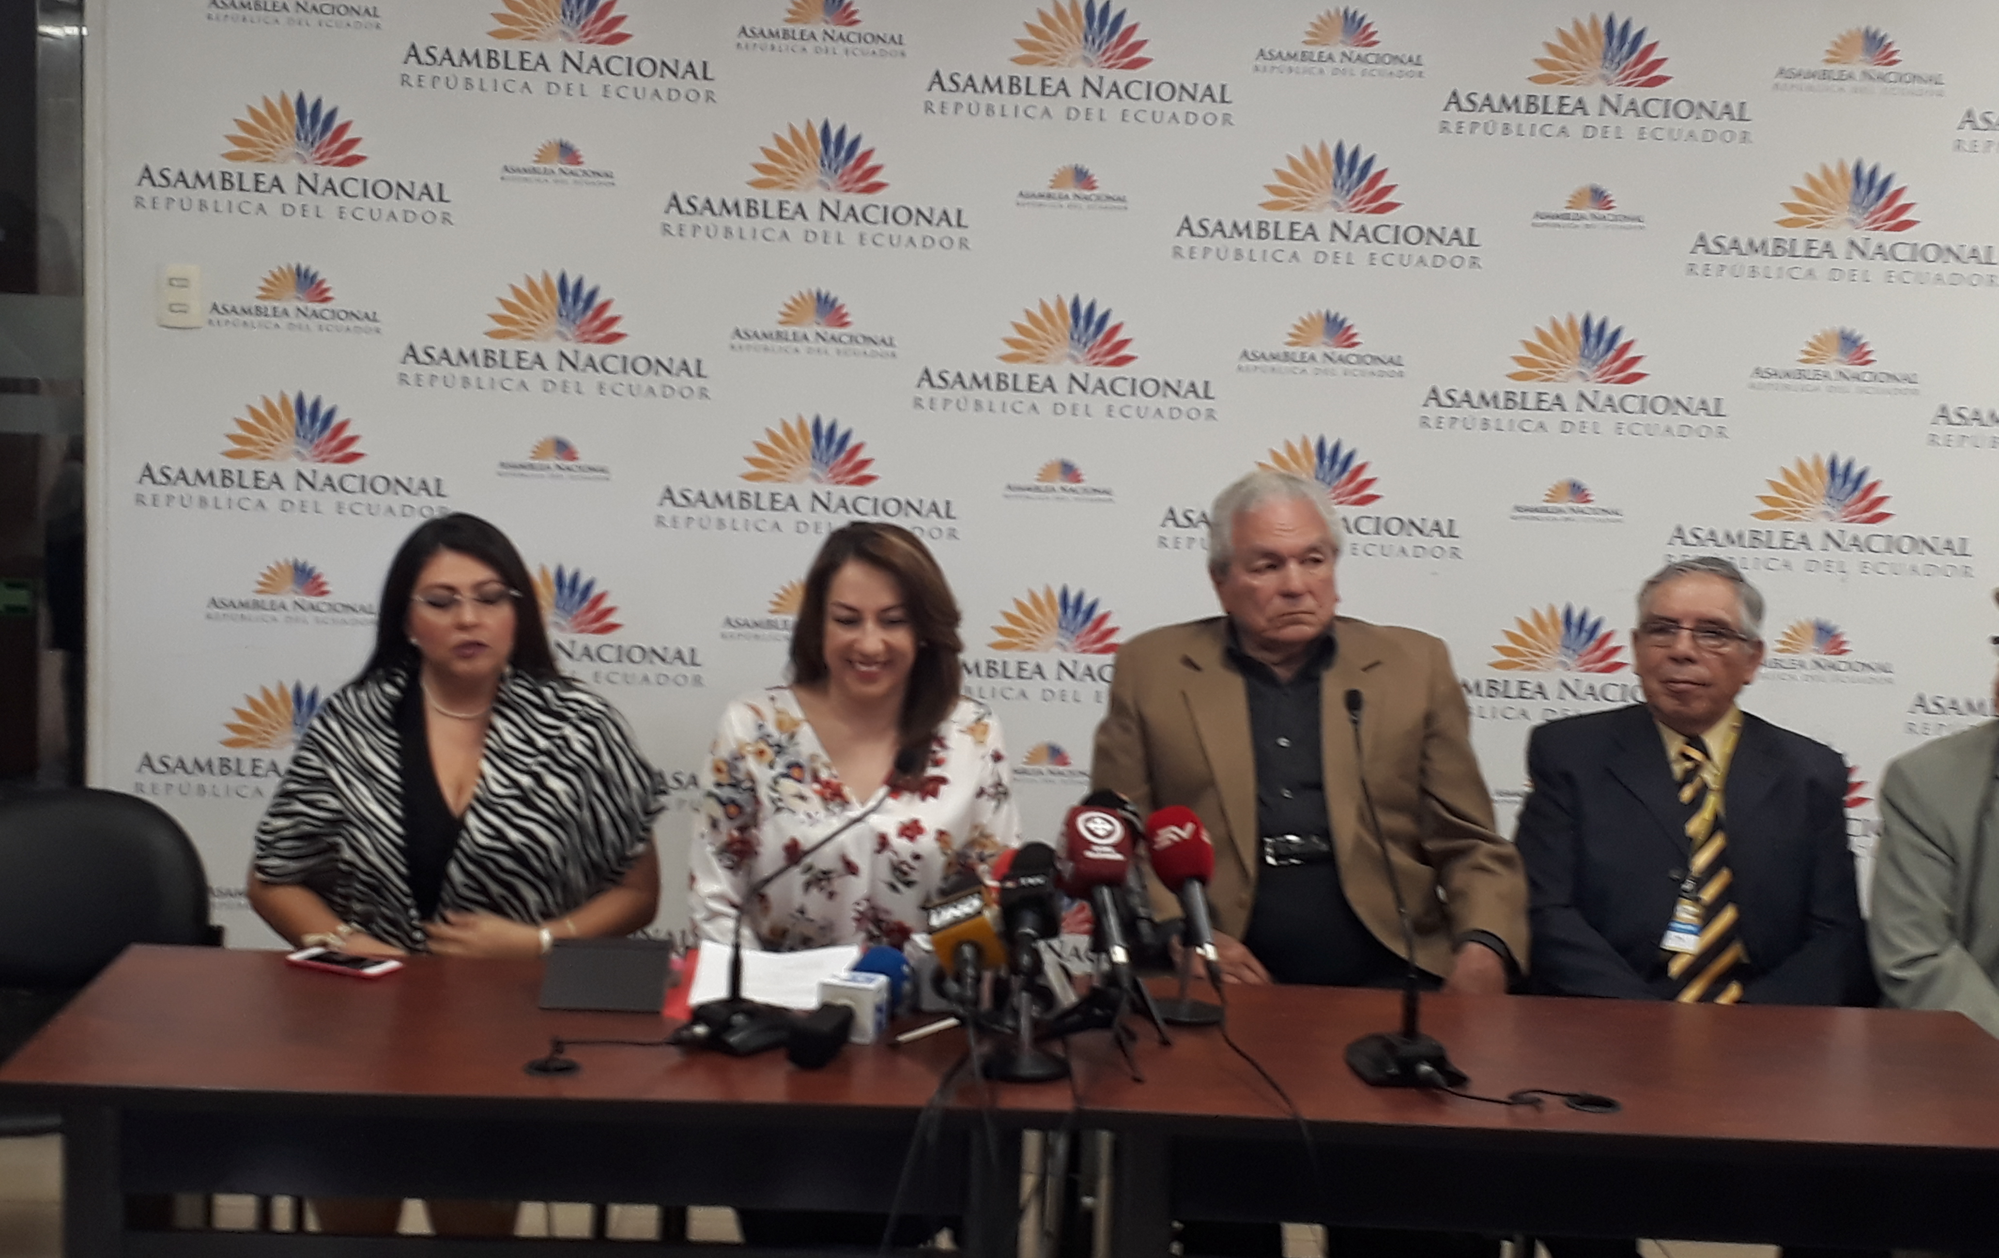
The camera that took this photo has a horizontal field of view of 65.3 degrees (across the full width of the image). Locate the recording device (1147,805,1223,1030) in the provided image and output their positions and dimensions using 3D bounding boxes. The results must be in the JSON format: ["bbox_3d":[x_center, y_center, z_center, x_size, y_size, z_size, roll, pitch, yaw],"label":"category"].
[{"bbox_3d":[0.239,0.356,1.960,0.100,0.260,0.170,2,4,-9],"label":"recording device"}]

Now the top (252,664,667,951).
[{"bbox_3d":[-0.759,0.263,2.228,0.580,0.450,0.330,2,4,-3],"label":"top"}]

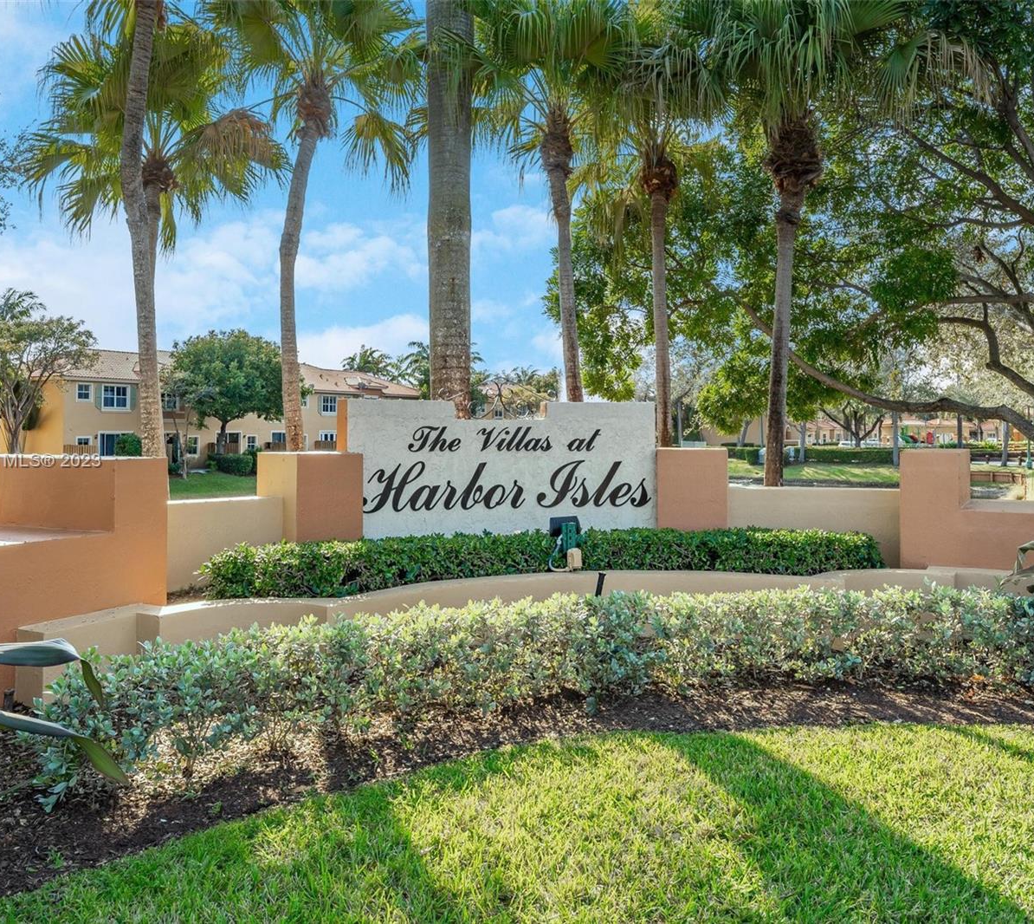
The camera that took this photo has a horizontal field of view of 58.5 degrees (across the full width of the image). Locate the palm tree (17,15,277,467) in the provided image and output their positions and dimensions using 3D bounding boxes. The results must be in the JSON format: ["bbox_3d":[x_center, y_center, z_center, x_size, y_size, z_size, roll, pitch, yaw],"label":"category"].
[{"bbox_3d":[-5.729,-2.794,14.416,4.000,8.240,3.900,0,2,0],"label":"palm tree"}]

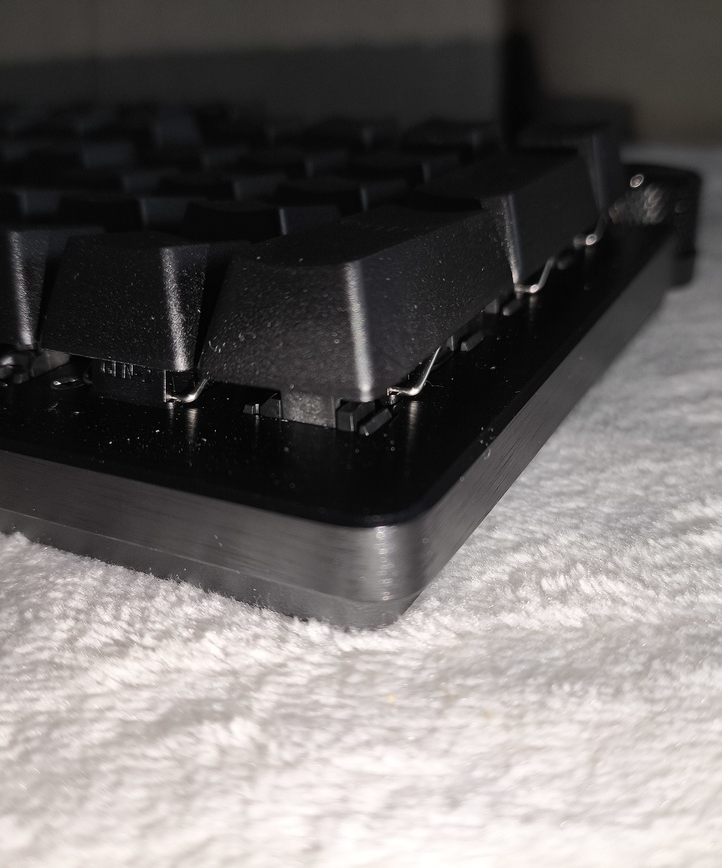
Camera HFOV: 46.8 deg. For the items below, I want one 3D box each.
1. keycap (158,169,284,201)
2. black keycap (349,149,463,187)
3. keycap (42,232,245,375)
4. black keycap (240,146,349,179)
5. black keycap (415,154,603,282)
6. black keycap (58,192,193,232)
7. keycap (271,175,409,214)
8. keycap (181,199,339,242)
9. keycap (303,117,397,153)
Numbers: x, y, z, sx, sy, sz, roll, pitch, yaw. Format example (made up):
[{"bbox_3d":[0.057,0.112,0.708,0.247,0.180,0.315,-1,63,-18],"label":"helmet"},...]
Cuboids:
[{"bbox_3d":[-0.019,-0.033,0.122,0.018,0.010,0.018,10,28,26],"label":"keycap"},{"bbox_3d":[0.007,-0.038,0.129,0.018,0.010,0.018,10,28,26],"label":"black keycap"},{"bbox_3d":[-0.020,-0.015,0.084,0.018,0.010,0.018,10,28,26],"label":"keycap"},{"bbox_3d":[-0.010,-0.041,0.137,0.018,0.010,0.018,10,28,26],"label":"black keycap"},{"bbox_3d":[0.019,-0.031,0.113,0.018,0.010,0.037,10,28,26],"label":"black keycap"},{"bbox_3d":[-0.028,-0.026,0.107,0.018,0.010,0.018,10,28,26],"label":"black keycap"},{"bbox_3d":[-0.002,-0.030,0.114,0.018,0.010,0.018,10,28,26],"label":"keycap"},{"bbox_3d":[-0.011,-0.023,0.099,0.018,0.010,0.018,10,28,26],"label":"keycap"},{"bbox_3d":[-0.002,-0.049,0.152,0.018,0.012,0.018,10,28,26],"label":"keycap"}]

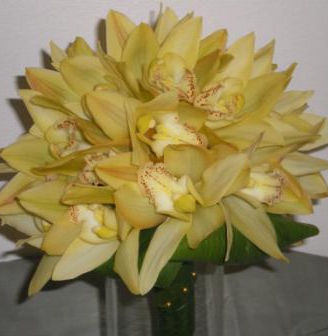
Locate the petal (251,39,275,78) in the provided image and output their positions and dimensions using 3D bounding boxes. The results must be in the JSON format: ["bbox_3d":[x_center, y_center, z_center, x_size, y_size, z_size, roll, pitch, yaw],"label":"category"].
[{"bbox_3d":[0.080,-0.088,0.885,0.023,0.049,0.011,34,-25,-8],"label":"petal"}]

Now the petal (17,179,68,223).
[{"bbox_3d":[-0.083,0.025,0.736,0.043,0.029,0.012,8,-3,16],"label":"petal"}]

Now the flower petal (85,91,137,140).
[{"bbox_3d":[-0.041,-0.043,0.823,0.052,0.034,0.016,35,-1,-6],"label":"flower petal"}]

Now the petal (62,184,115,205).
[{"bbox_3d":[-0.055,0.020,0.775,0.043,0.017,0.012,0,-33,-27],"label":"petal"}]

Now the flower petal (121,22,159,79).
[{"bbox_3d":[-0.015,-0.079,0.750,0.026,0.051,0.012,-3,-11,5],"label":"flower petal"}]

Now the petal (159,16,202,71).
[{"bbox_3d":[0.014,-0.084,0.755,0.027,0.057,0.012,20,-21,1],"label":"petal"}]

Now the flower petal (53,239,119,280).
[{"bbox_3d":[-0.062,0.074,0.841,0.063,0.025,0.012,-30,-4,-2],"label":"flower petal"}]

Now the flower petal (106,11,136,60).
[{"bbox_3d":[-0.031,-0.107,0.878,0.027,0.054,0.011,-18,-14,5],"label":"flower petal"}]

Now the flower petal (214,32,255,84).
[{"bbox_3d":[0.056,-0.082,0.805,0.024,0.050,0.011,31,-24,-1],"label":"flower petal"}]

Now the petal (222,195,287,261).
[{"bbox_3d":[0.064,0.043,0.729,0.024,0.066,0.012,-47,12,-12],"label":"petal"}]

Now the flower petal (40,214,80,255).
[{"bbox_3d":[-0.077,0.050,0.785,0.032,0.024,0.012,-42,-3,0],"label":"flower petal"}]

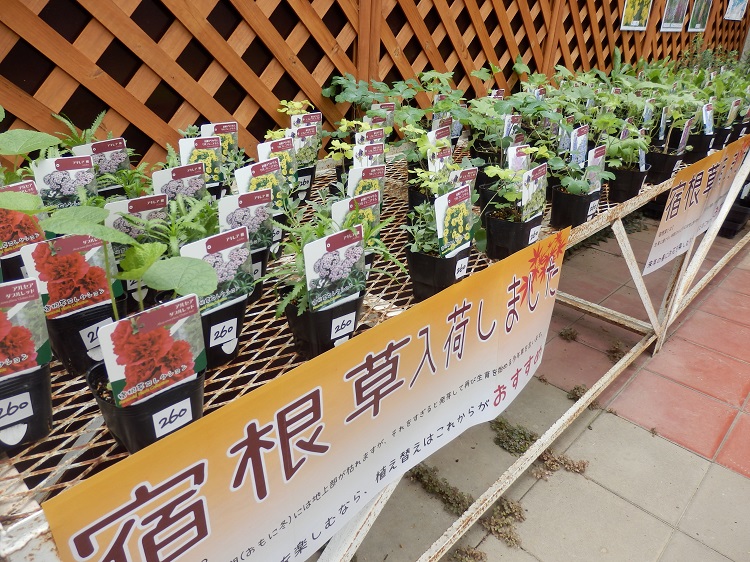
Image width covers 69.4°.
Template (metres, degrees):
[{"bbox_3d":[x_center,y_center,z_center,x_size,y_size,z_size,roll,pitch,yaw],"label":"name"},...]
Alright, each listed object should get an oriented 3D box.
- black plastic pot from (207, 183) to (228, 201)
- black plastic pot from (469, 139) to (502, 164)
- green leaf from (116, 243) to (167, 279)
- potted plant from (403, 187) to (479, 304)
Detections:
[{"bbox_3d":[-0.316,-0.138,0.974,0.074,0.078,0.074,1,27,-1],"label":"black plastic pot"},{"bbox_3d":[0.276,-0.289,1.329,0.078,0.076,0.078,-22,35,-38],"label":"black plastic pot"},{"bbox_3d":[-0.182,-0.015,0.422,0.036,0.025,0.030,-10,29,-23],"label":"green leaf"},{"bbox_3d":[0.086,-0.053,0.725,0.081,0.172,0.083,22,33,35],"label":"potted plant"}]

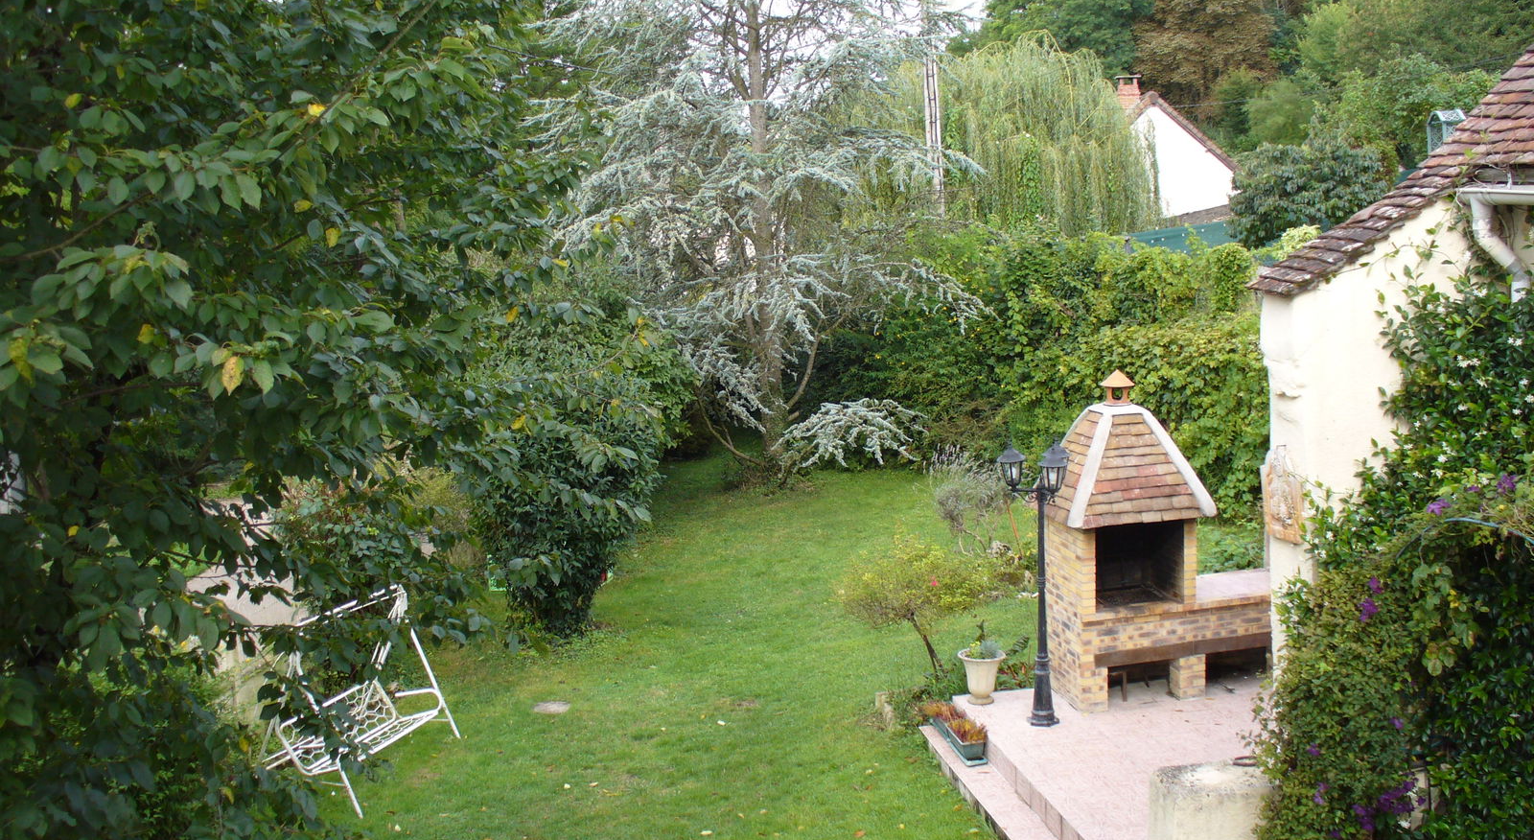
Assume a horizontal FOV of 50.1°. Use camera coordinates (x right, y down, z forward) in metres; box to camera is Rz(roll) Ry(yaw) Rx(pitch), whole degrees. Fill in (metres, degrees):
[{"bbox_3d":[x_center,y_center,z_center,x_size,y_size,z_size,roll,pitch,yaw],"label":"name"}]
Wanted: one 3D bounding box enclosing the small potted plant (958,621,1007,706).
[{"bbox_3d":[1.775,2.018,13.658,0.400,0.690,0.400,-2,11,0],"label":"small potted plant"}]

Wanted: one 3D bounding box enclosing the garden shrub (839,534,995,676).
[{"bbox_3d":[1.358,1.692,14.984,1.413,1.250,1.250,-2,11,0],"label":"garden shrub"}]

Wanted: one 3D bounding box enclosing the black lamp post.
[{"bbox_3d":[2.121,1.303,13.001,0.590,2.310,0.620,-5,11,-11],"label":"black lamp post"}]

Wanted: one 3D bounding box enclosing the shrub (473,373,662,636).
[{"bbox_3d":[-2.127,0.788,17.415,2.013,2.677,1.900,-2,11,0],"label":"shrub"}]

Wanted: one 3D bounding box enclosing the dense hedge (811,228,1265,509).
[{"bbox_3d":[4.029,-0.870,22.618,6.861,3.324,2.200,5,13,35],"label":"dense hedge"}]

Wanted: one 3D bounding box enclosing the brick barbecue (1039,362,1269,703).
[{"bbox_3d":[3.384,0.905,13.677,2.200,2.730,0.920,-5,11,-11],"label":"brick barbecue"}]

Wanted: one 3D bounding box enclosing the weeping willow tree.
[{"bbox_3d":[6.096,-5.881,40.000,6.900,6.638,6.500,-2,11,0],"label":"weeping willow tree"}]

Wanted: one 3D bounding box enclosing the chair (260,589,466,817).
[{"bbox_3d":[-3.433,2.207,13.510,1.120,1.460,1.720,1,11,17],"label":"chair"}]

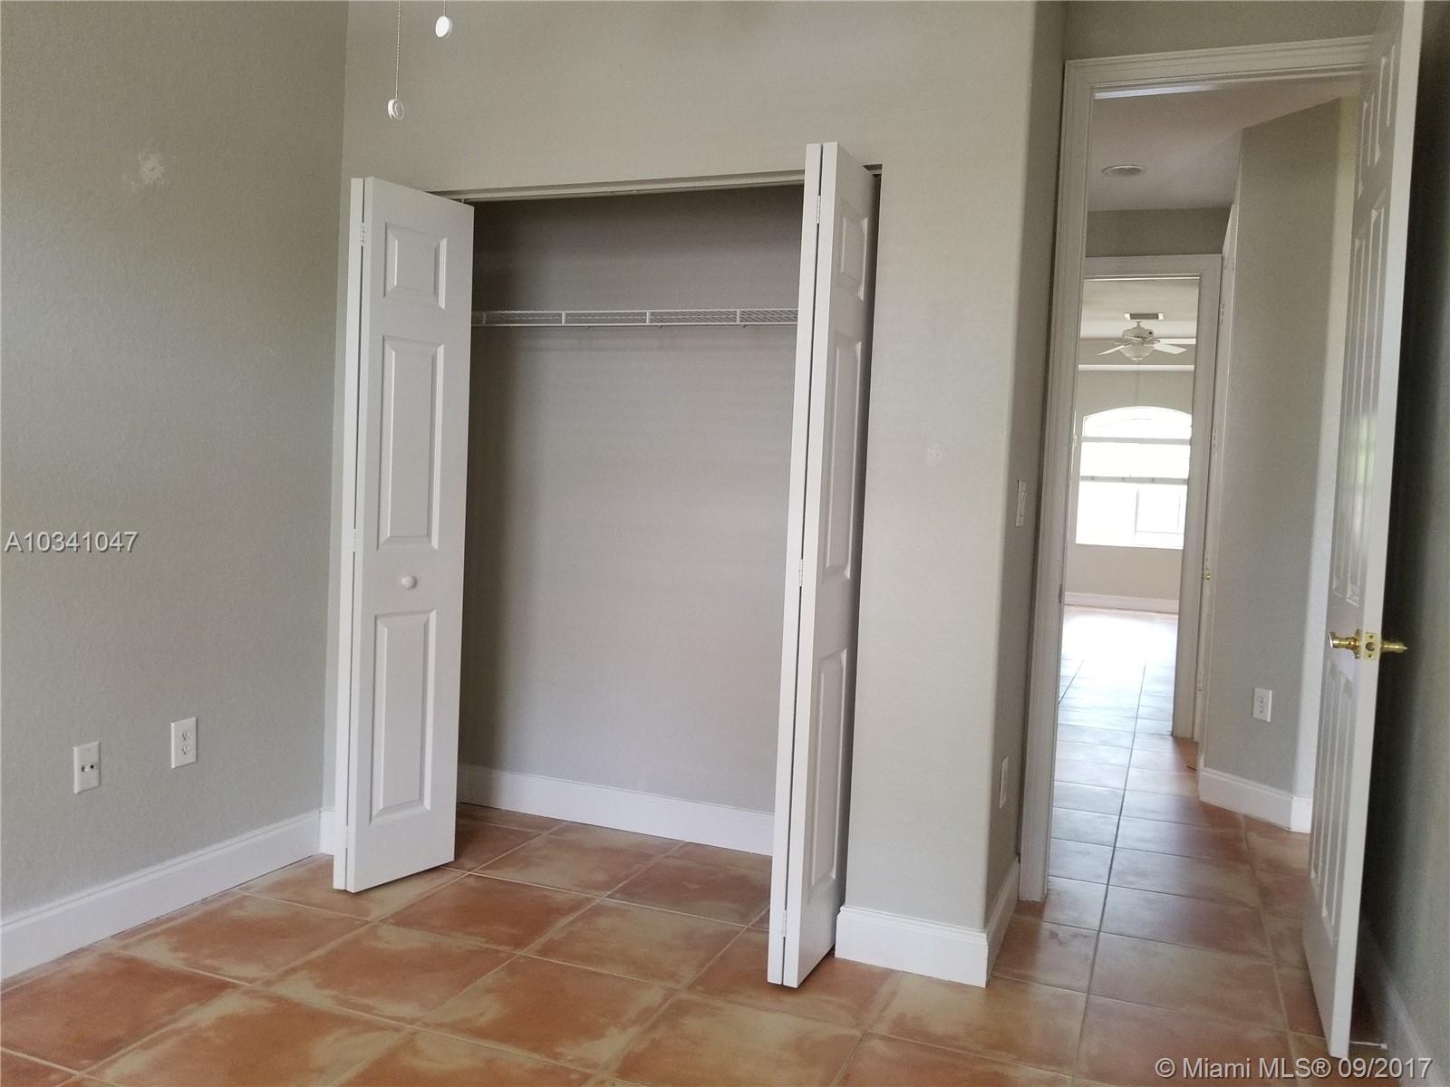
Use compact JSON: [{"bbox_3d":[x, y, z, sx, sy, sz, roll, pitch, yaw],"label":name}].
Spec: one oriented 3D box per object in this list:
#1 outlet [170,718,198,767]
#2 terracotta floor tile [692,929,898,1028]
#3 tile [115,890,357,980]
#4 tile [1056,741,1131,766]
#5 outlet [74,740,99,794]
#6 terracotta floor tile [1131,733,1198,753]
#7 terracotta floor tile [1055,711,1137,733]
[{"bbox_3d":[-1.489,0.548,3.000,0.010,0.126,0.085,3,3,22],"label":"outlet"},{"bbox_3d":[0.188,1.096,2.757,0.457,0.014,0.440,3,3,22],"label":"terracotta floor tile"},{"bbox_3d":[-1.232,1.024,2.838,0.448,0.012,0.446,3,2,22],"label":"tile"},{"bbox_3d":[1.786,1.053,5.452,0.448,0.012,0.446,3,2,22],"label":"tile"},{"bbox_3d":[-1.587,0.558,2.714,0.009,0.115,0.070,3,2,22],"label":"outlet"},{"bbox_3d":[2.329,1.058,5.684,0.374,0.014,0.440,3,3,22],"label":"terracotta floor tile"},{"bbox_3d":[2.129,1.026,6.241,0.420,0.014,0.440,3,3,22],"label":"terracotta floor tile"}]

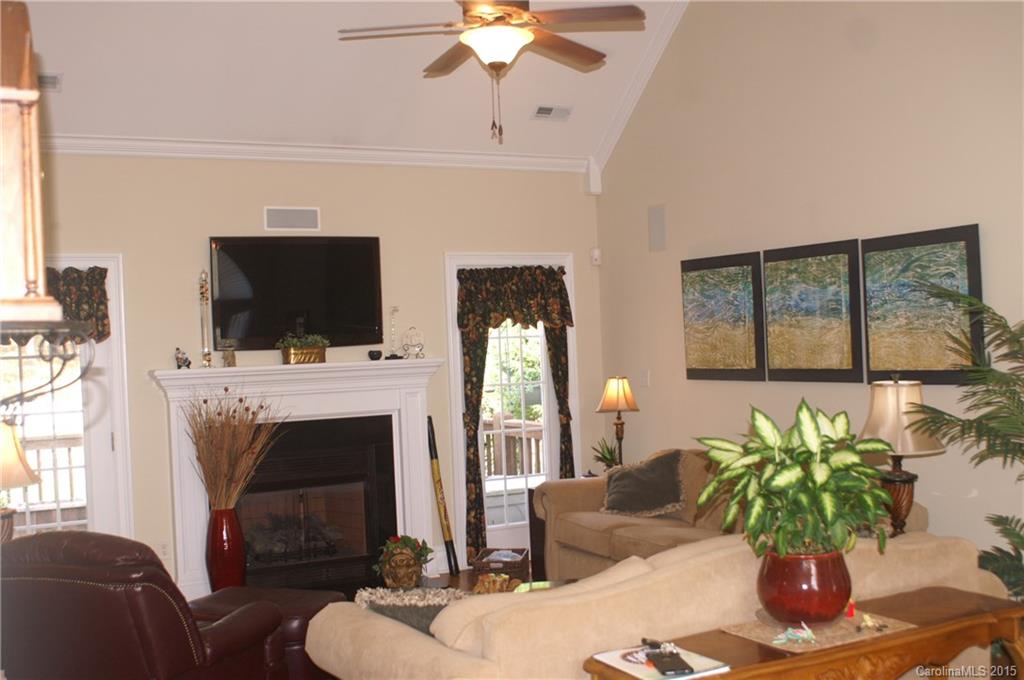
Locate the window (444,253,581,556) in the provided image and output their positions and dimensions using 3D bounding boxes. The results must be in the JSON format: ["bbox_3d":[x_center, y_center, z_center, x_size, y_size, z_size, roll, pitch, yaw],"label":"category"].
[{"bbox_3d":[0.058,0.453,7.661,1.000,2.100,0.100,-2,0,-26],"label":"window"}]

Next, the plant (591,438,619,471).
[{"bbox_3d":[0.595,0.764,7.188,0.180,0.220,0.170,-2,0,0],"label":"plant"}]

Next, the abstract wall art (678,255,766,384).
[{"bbox_3d":[1.270,-0.129,6.731,0.030,0.747,0.765,-2,0,-26],"label":"abstract wall art"}]

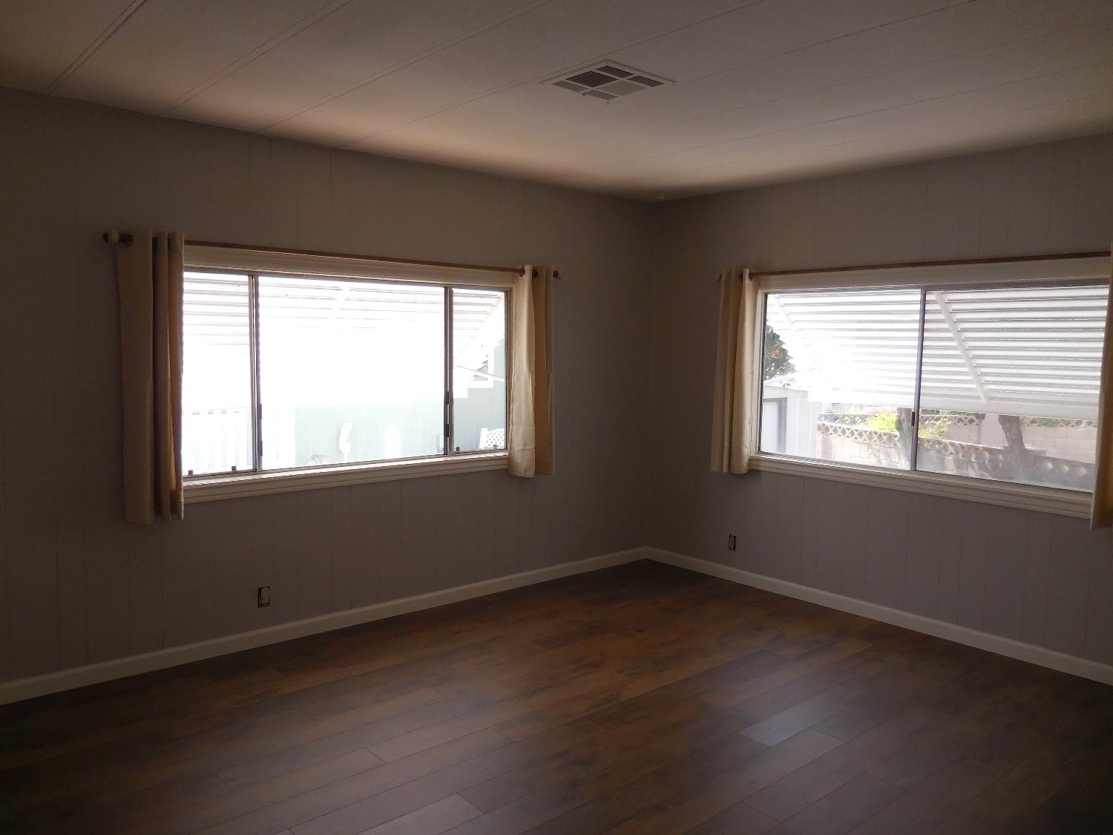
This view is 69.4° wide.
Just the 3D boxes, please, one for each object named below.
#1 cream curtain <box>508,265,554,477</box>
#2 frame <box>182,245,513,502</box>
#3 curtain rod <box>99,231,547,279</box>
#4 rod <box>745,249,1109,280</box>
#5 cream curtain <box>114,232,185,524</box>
[{"bbox_3d":[-0.148,-0.271,4.755,0.250,1.222,0.099,-4,7,-39],"label":"cream curtain"},{"bbox_3d":[-1.008,-0.231,4.165,2.056,1.157,0.094,-4,7,-39],"label":"frame"},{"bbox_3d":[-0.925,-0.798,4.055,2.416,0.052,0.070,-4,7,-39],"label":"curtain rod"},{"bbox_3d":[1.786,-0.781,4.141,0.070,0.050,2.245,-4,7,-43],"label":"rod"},{"bbox_3d":[-1.734,-0.169,3.449,0.229,1.219,0.099,-4,7,-39],"label":"cream curtain"}]

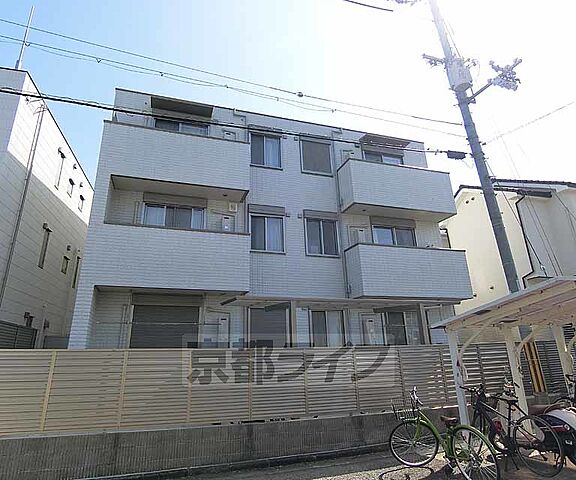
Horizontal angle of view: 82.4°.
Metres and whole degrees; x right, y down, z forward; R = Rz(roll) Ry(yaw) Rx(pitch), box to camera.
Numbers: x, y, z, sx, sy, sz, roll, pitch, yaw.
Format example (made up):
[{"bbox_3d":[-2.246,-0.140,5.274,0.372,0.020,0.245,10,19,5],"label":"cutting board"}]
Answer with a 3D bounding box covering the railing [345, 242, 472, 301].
[{"bbox_3d":[3.921,1.125,10.694,4.029,1.585,0.876,4,-17,-17],"label":"railing"}]

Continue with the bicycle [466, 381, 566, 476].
[{"bbox_3d":[3.139,2.700,4.864,0.570,1.020,1.670,4,-17,-17],"label":"bicycle"}]

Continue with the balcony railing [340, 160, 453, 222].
[{"bbox_3d":[3.833,-1.645,11.508,4.012,1.556,0.876,4,-17,-17],"label":"balcony railing"}]

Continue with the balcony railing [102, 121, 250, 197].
[{"bbox_3d":[-3.100,-2.150,9.417,3.927,1.556,0.850,4,-17,-17],"label":"balcony railing"}]

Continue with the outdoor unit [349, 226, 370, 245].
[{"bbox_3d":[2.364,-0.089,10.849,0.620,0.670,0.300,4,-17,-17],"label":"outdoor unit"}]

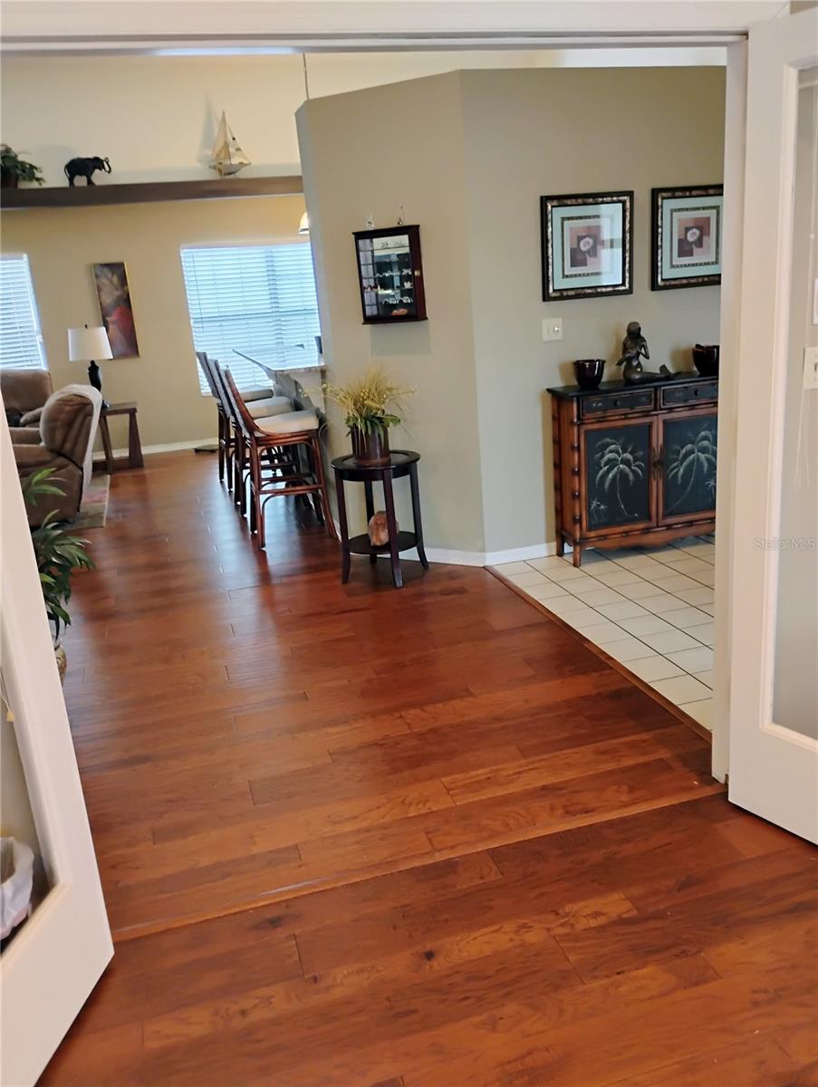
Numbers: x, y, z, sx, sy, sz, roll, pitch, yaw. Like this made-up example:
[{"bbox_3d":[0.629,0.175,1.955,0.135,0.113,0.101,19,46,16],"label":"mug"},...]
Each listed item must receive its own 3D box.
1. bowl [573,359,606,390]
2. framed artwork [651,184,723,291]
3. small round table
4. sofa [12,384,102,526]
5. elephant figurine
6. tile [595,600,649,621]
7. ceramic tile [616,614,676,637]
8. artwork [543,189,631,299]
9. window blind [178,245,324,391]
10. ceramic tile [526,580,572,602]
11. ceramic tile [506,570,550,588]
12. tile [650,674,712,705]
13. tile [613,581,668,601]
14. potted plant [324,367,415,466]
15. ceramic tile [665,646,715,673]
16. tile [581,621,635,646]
[{"bbox_3d":[0.933,-0.877,4.542,0.168,0.140,0.168,-4,16,1],"label":"bowl"},{"bbox_3d":[1.541,-1.652,4.745,0.513,0.512,0.030,-9,17,-14],"label":"framed artwork"},{"bbox_3d":[-0.153,-0.136,4.739,0.480,0.650,0.480,-4,16,1],"label":"small round table"},{"bbox_3d":[-2.881,-0.726,6.881,0.980,1.000,0.970,-9,17,-14],"label":"sofa"},{"bbox_3d":[-3.224,-3.735,8.854,0.447,0.275,0.160,-8,16,-14],"label":"elephant figurine"},{"bbox_3d":[0.982,0.311,4.061,0.201,0.010,0.202,-9,17,-13],"label":"tile"},{"bbox_3d":[1.061,0.373,3.962,0.205,0.010,0.205,-9,17,-14],"label":"ceramic tile"},{"bbox_3d":[0.934,-1.551,4.589,0.513,0.512,0.030,-9,17,-14],"label":"artwork"},{"bbox_3d":[-1.485,-2.494,9.707,1.780,1.540,0.060,-8,16,-14],"label":"window blind"},{"bbox_3d":[0.680,0.239,4.396,0.193,0.010,0.202,-9,17,-13],"label":"ceramic tile"},{"bbox_3d":[0.626,0.188,4.587,0.193,0.010,0.202,-9,17,-13],"label":"ceramic tile"},{"bbox_3d":[1.022,0.546,3.268,0.177,0.010,0.200,-8,16,-14],"label":"tile"},{"bbox_3d":[1.125,0.230,4.300,0.201,0.010,0.202,-9,17,-13],"label":"tile"},{"bbox_3d":[-0.201,-0.673,4.636,0.470,0.510,0.430,-9,17,-14],"label":"potted plant"},{"bbox_3d":[1.175,0.478,3.584,0.205,0.010,0.205,-9,17,-14],"label":"ceramic tile"},{"bbox_3d":[0.843,0.392,3.823,0.193,0.010,0.202,-9,17,-13],"label":"tile"}]

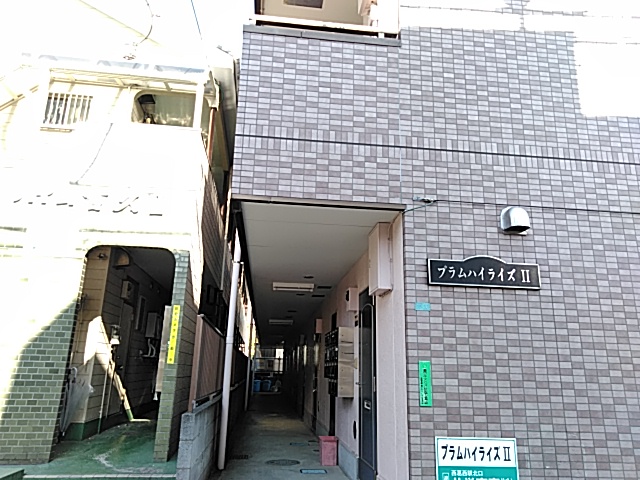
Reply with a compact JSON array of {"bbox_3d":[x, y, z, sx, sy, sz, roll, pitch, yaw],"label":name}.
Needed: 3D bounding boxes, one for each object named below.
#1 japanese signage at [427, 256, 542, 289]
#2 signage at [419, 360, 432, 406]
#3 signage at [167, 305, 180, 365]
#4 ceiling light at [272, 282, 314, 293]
[{"bbox_3d":[1.298,0.247,3.927,0.905,0.252,0.040,3,-16,-6],"label":"japanese signage"},{"bbox_3d":[0.773,1.051,3.648,0.088,0.318,0.012,3,-16,-6],"label":"signage"},{"bbox_3d":[-1.761,1.134,6.004,0.081,0.690,0.015,3,-16,-6],"label":"signage"},{"bbox_3d":[-0.395,0.715,7.545,0.620,0.105,0.100,3,-16,-6],"label":"ceiling light"}]

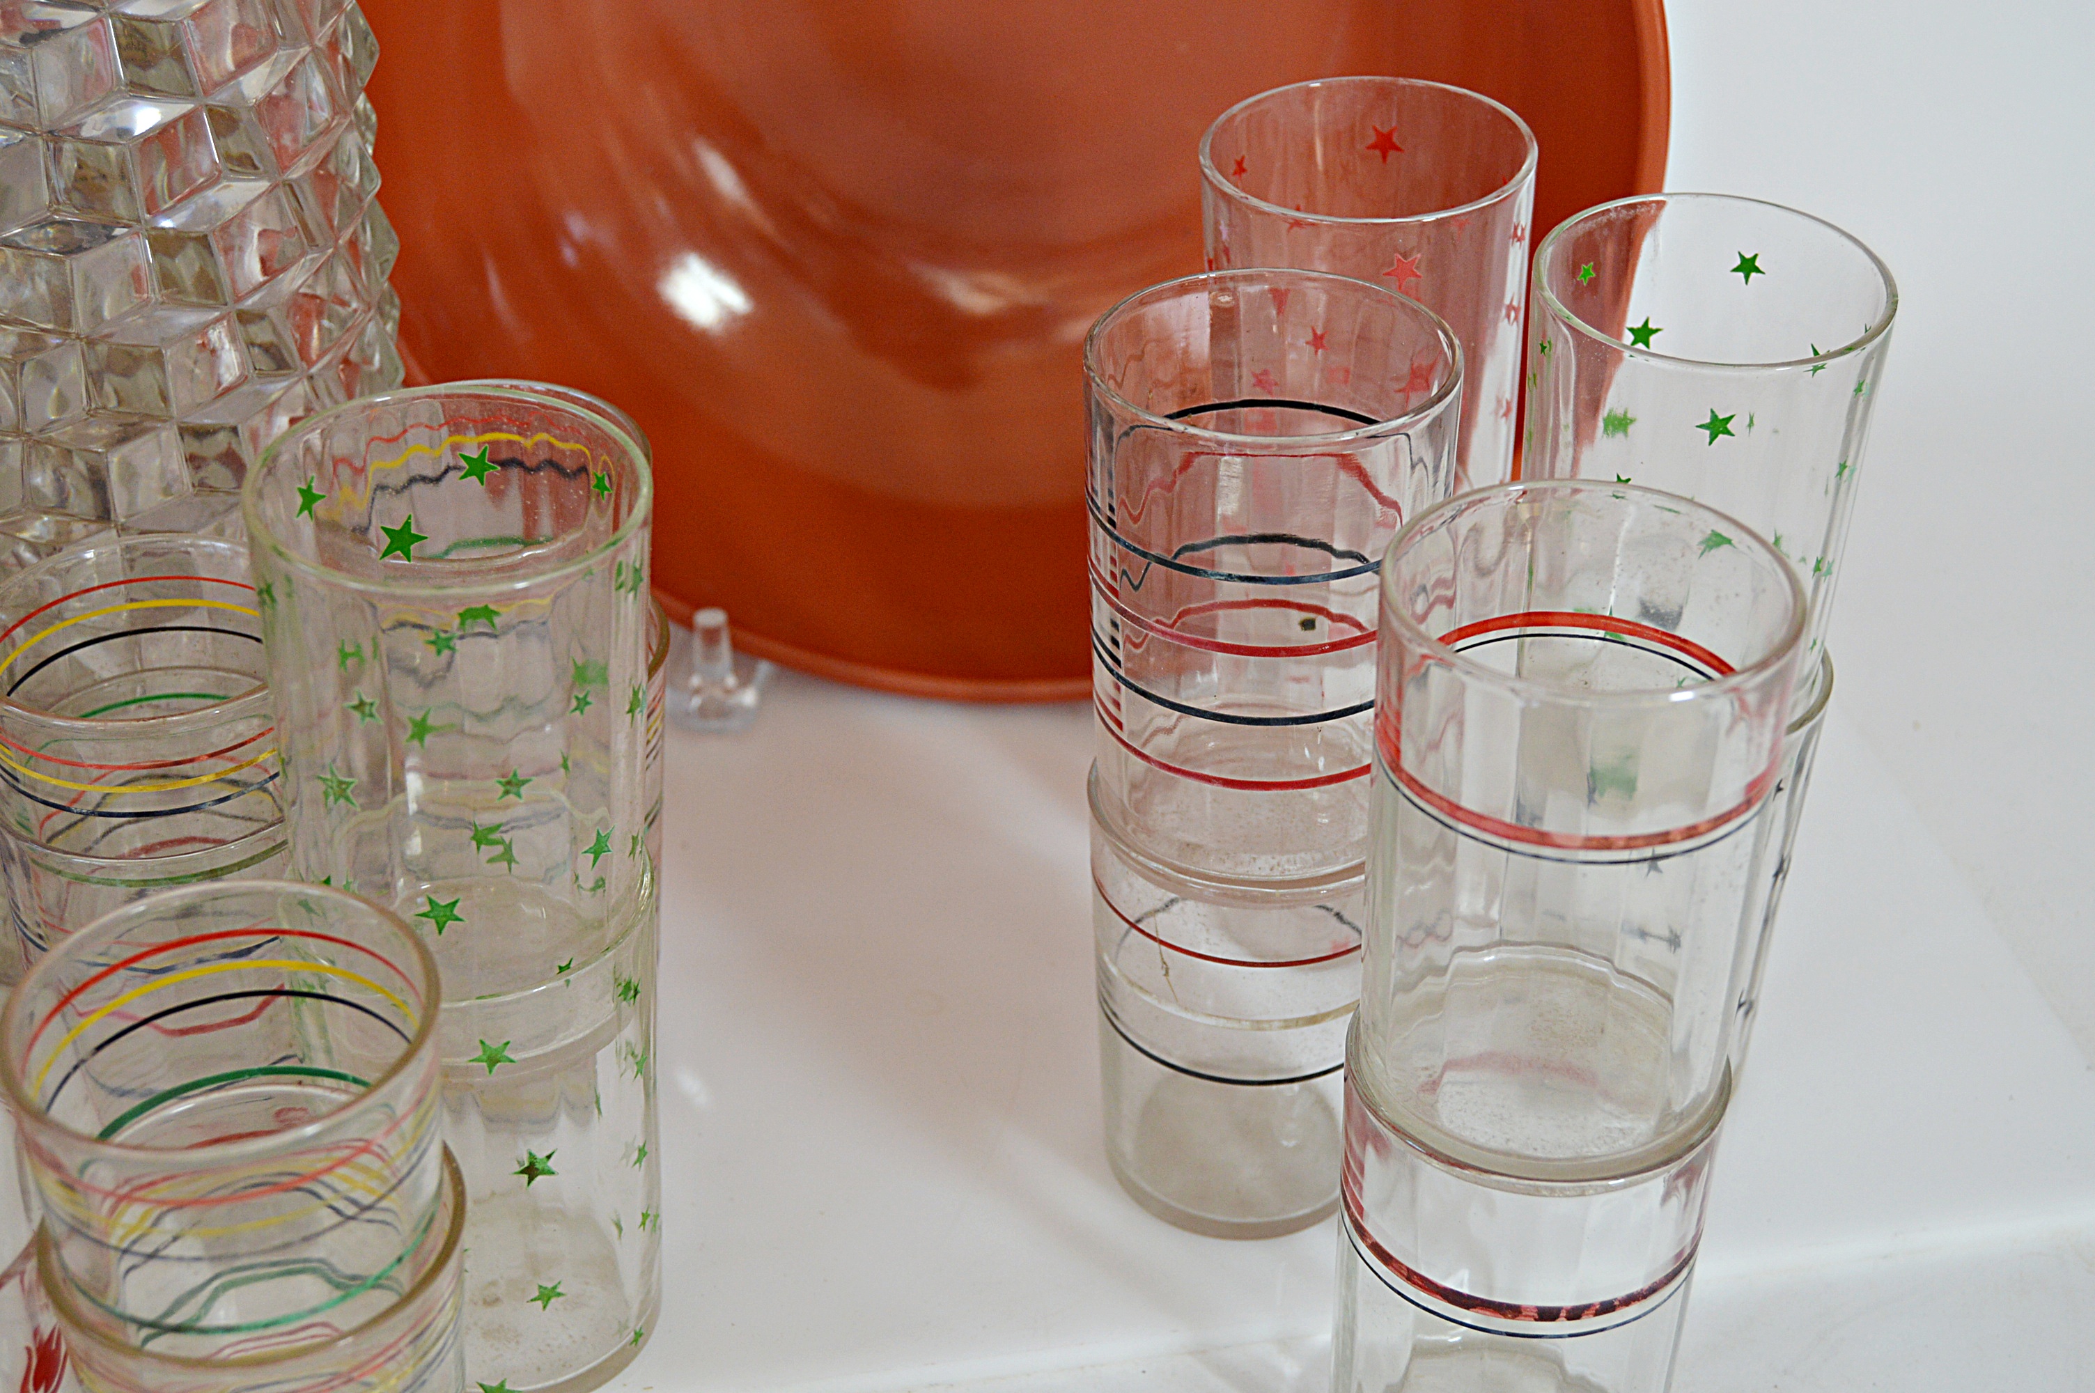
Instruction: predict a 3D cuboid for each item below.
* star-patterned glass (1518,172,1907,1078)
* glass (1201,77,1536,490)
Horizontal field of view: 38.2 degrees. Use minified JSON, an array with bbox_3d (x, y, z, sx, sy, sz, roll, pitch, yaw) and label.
[{"bbox_3d":[0.130,0.001,0.646,0.070,0.200,0.070,0,35,0],"label":"star-patterned glass"},{"bbox_3d":[0.068,-0.067,0.670,0.070,0.118,0.070,0,35,0],"label":"glass"}]

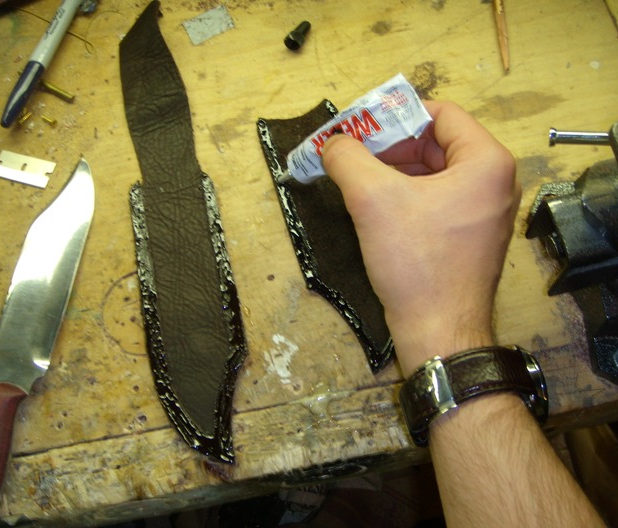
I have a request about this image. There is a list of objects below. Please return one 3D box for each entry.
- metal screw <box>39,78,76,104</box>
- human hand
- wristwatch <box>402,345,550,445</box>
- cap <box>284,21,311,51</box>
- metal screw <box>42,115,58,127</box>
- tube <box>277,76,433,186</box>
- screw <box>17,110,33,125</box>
[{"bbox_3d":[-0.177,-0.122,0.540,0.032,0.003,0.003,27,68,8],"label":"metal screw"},{"bbox_3d":[0.066,-0.017,0.452,0.110,0.083,0.172,0,59,-3],"label":"human hand"},{"bbox_3d":[0.084,0.069,0.402,0.072,0.062,0.043,-2,50,-8],"label":"wristwatch"},{"bbox_3d":[-0.007,-0.169,0.567,0.012,0.012,0.023,27,63,8],"label":"cap"},{"bbox_3d":[-0.179,-0.099,0.532,0.012,0.004,0.004,28,68,13],"label":"metal screw"},{"bbox_3d":[0.025,-0.081,0.506,0.105,0.018,0.035,-31,84,10],"label":"tube"},{"bbox_3d":[-0.195,-0.100,0.531,0.004,0.004,0.013,36,66,12],"label":"screw"}]

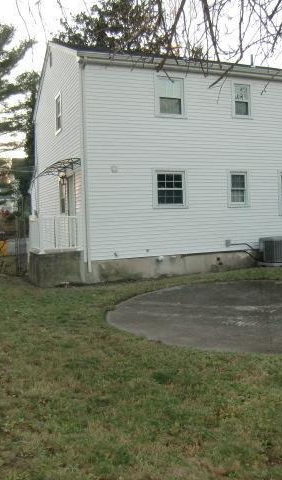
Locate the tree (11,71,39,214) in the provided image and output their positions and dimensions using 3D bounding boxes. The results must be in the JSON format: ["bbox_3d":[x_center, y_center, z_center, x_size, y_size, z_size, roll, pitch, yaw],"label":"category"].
[{"bbox_3d":[-8.295,-6.440,33.279,3.200,11.760,3.200,-3,3,-22],"label":"tree"}]

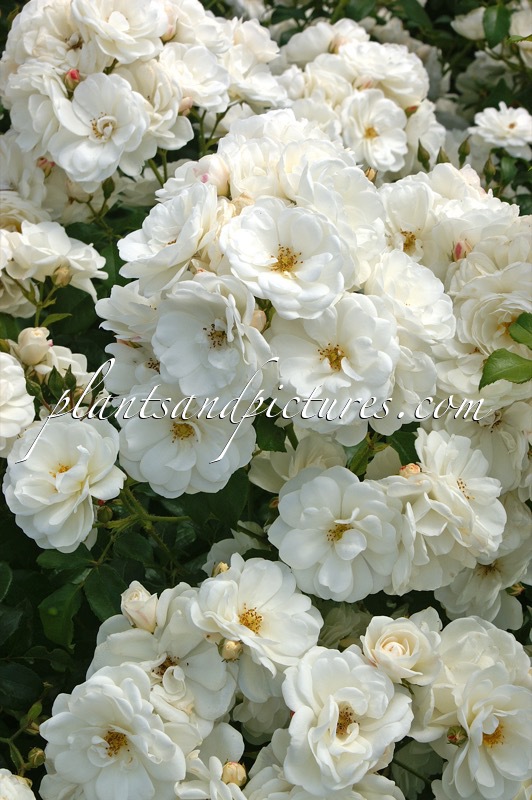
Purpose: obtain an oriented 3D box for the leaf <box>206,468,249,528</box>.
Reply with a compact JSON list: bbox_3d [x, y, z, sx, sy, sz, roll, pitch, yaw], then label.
[{"bbox_3d":[-0.024,0.058,1.220,0.029,0.042,0.012,7,-17,2],"label":"leaf"}]

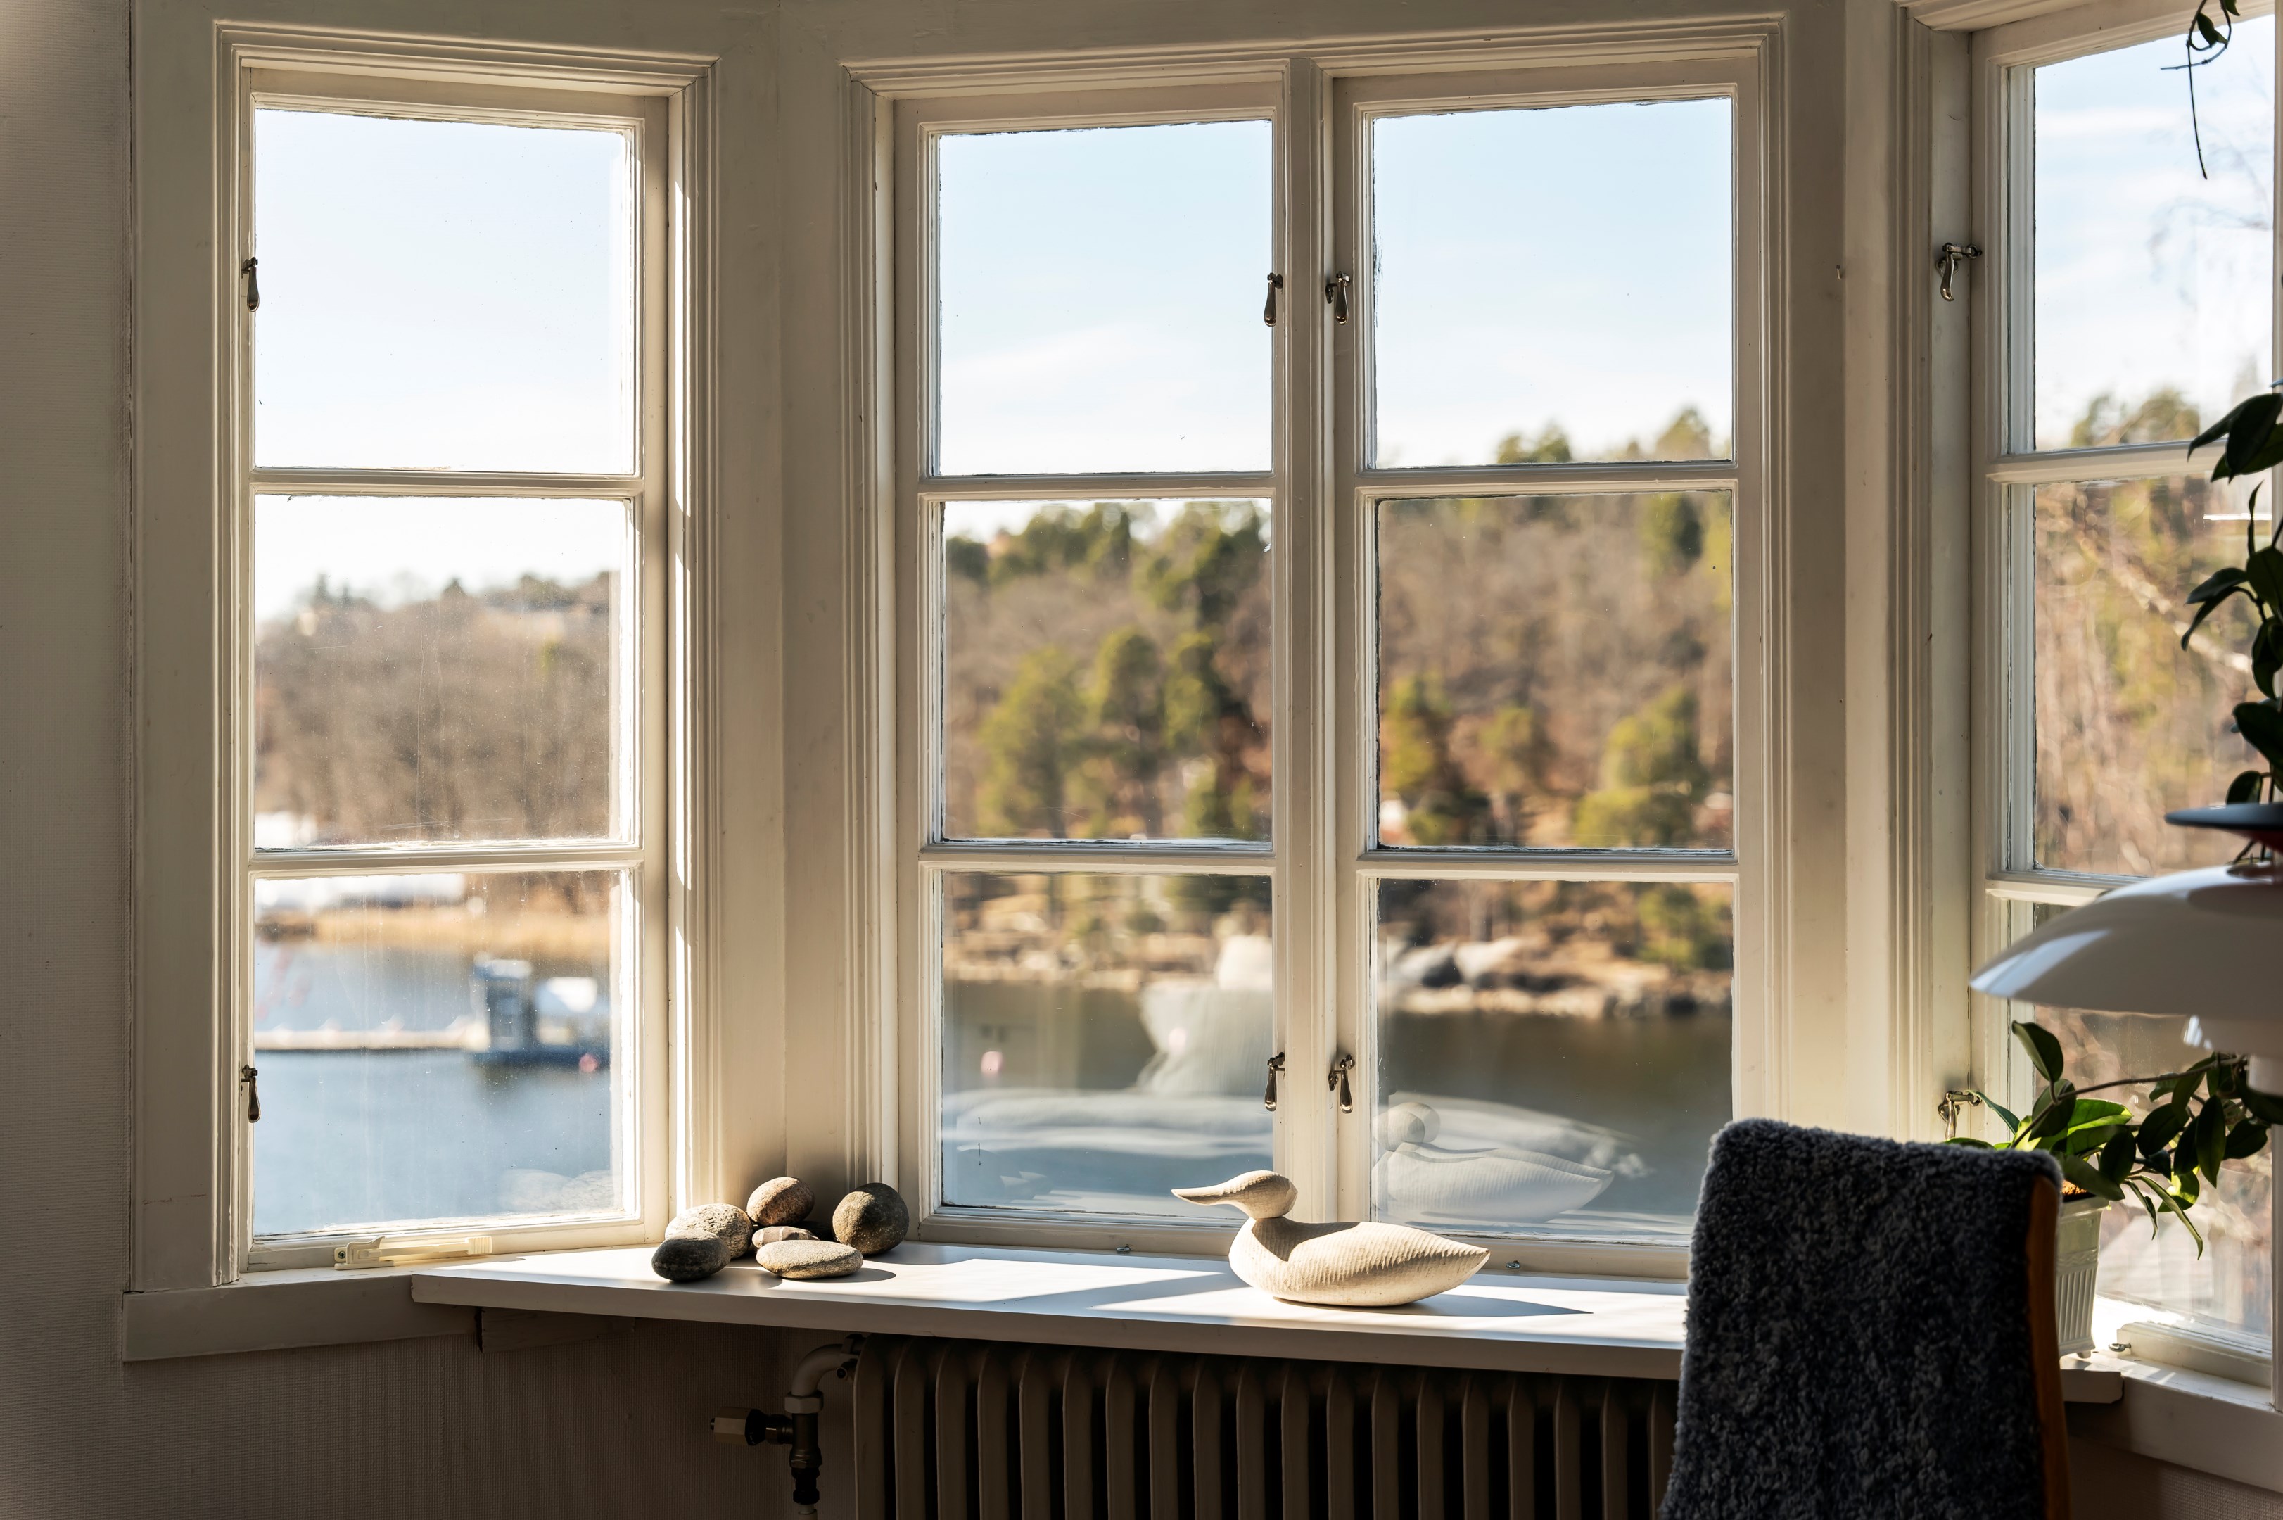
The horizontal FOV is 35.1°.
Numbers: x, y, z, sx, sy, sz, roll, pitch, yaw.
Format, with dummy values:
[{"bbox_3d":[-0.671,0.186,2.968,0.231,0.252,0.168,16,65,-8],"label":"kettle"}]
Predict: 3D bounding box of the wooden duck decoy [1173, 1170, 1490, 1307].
[{"bbox_3d":[0.183,0.468,3.536,0.320,0.127,0.115,0,2,17],"label":"wooden duck decoy"}]

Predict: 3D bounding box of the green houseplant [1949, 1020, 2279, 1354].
[{"bbox_3d":[0.859,0.376,3.191,0.292,0.293,0.250,0,2,15],"label":"green houseplant"}]

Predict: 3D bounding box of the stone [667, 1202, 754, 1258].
[{"bbox_3d":[-0.454,0.494,3.801,0.091,0.060,0.073,0,2,-7],"label":"stone"}]

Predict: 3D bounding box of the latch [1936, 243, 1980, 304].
[{"bbox_3d":[0.782,-0.467,3.458,0.035,0.058,0.032,-1,2,-25],"label":"latch"}]

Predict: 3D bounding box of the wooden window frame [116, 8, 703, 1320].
[{"bbox_3d":[-0.738,-0.102,3.761,0.598,1.262,0.120,-1,2,-24],"label":"wooden window frame"}]

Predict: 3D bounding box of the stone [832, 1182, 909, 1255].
[{"bbox_3d":[-0.287,0.484,3.818,0.081,0.078,0.069,0,1,-4],"label":"stone"}]

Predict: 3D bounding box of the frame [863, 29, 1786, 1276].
[{"bbox_3d":[0.172,-0.101,3.744,0.991,1.262,0.120,0,2,17],"label":"frame"}]

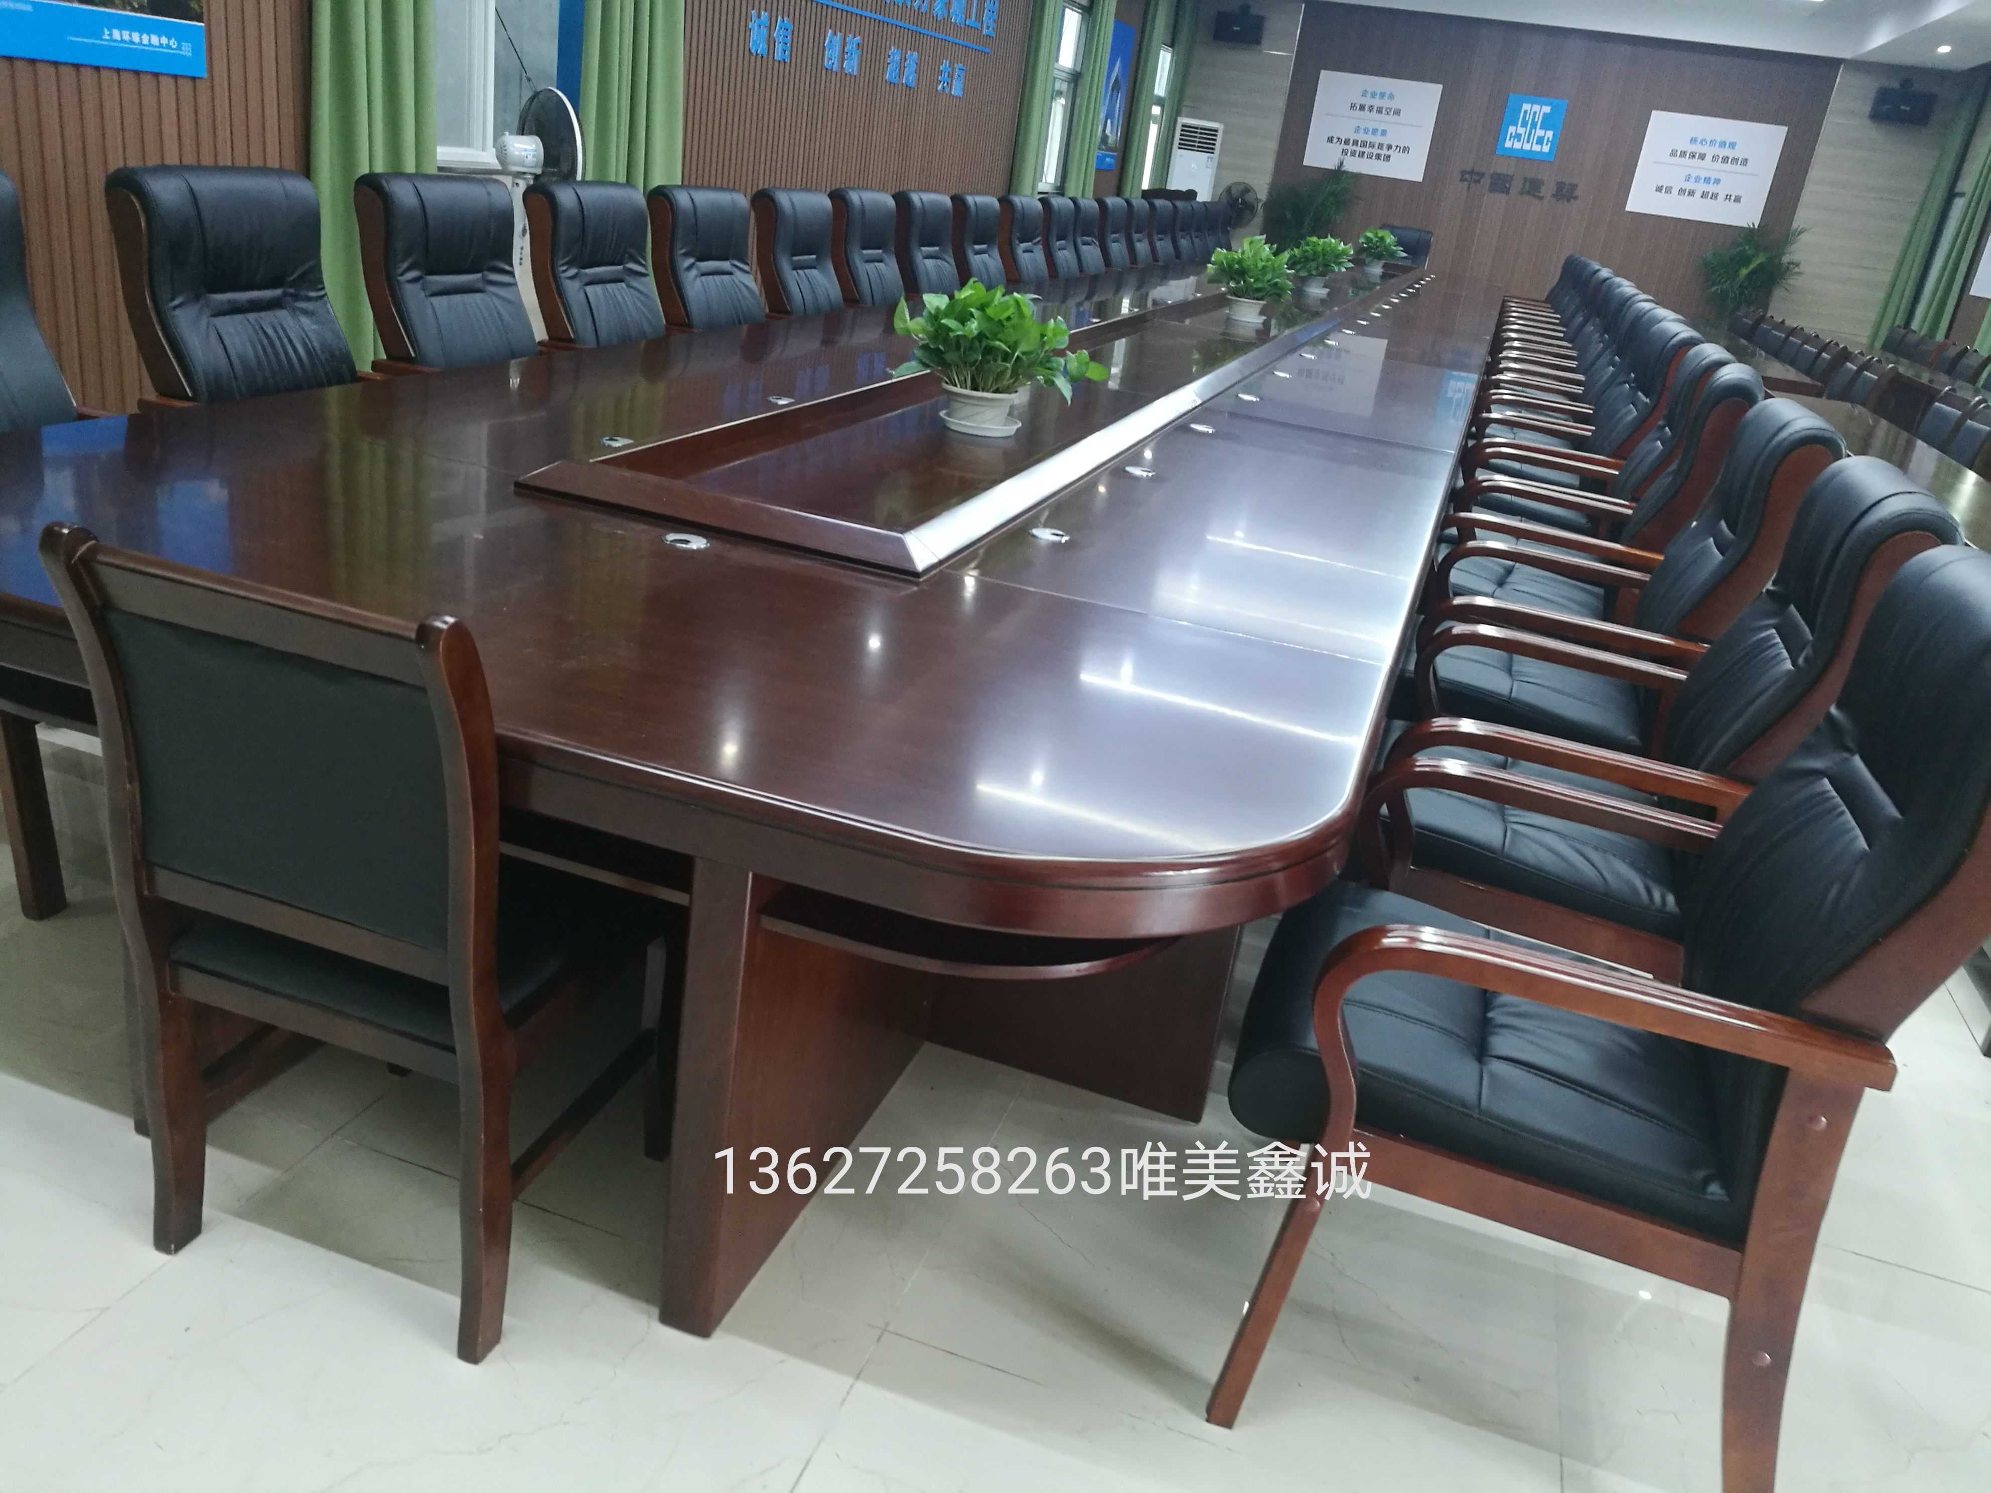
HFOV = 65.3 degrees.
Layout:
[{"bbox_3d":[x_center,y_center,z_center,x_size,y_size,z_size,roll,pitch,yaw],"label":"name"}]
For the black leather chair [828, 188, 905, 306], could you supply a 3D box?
[{"bbox_3d":[-0.337,-1.786,6.701,0.690,1.095,0.600,14,22,14],"label":"black leather chair"}]

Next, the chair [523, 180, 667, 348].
[{"bbox_3d":[-0.990,-1.087,4.625,0.680,1.100,0.610,14,22,14],"label":"chair"}]

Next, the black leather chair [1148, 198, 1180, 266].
[{"bbox_3d":[1.422,-3.501,11.649,0.680,1.100,0.610,14,22,14],"label":"black leather chair"}]

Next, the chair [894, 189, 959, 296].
[{"bbox_3d":[-0.112,-2.012,7.359,0.690,1.095,0.600,14,22,14],"label":"chair"}]

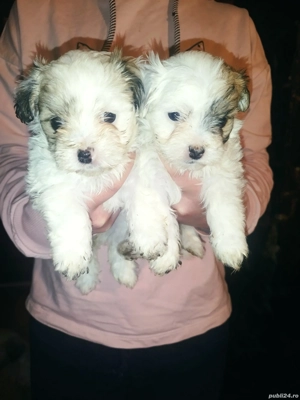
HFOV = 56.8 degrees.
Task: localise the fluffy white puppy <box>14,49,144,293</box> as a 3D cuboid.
[{"bbox_3d":[-0.103,-0.045,0.410,0.180,0.315,0.180,0,10,0],"label":"fluffy white puppy"}]

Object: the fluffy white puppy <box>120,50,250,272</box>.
[{"bbox_3d":[0.055,-0.054,0.410,0.180,0.290,0.180,0,10,-3],"label":"fluffy white puppy"}]

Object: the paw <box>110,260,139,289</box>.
[{"bbox_3d":[-0.040,0.116,0.430,0.041,0.043,0.045,0,10,-3],"label":"paw"}]

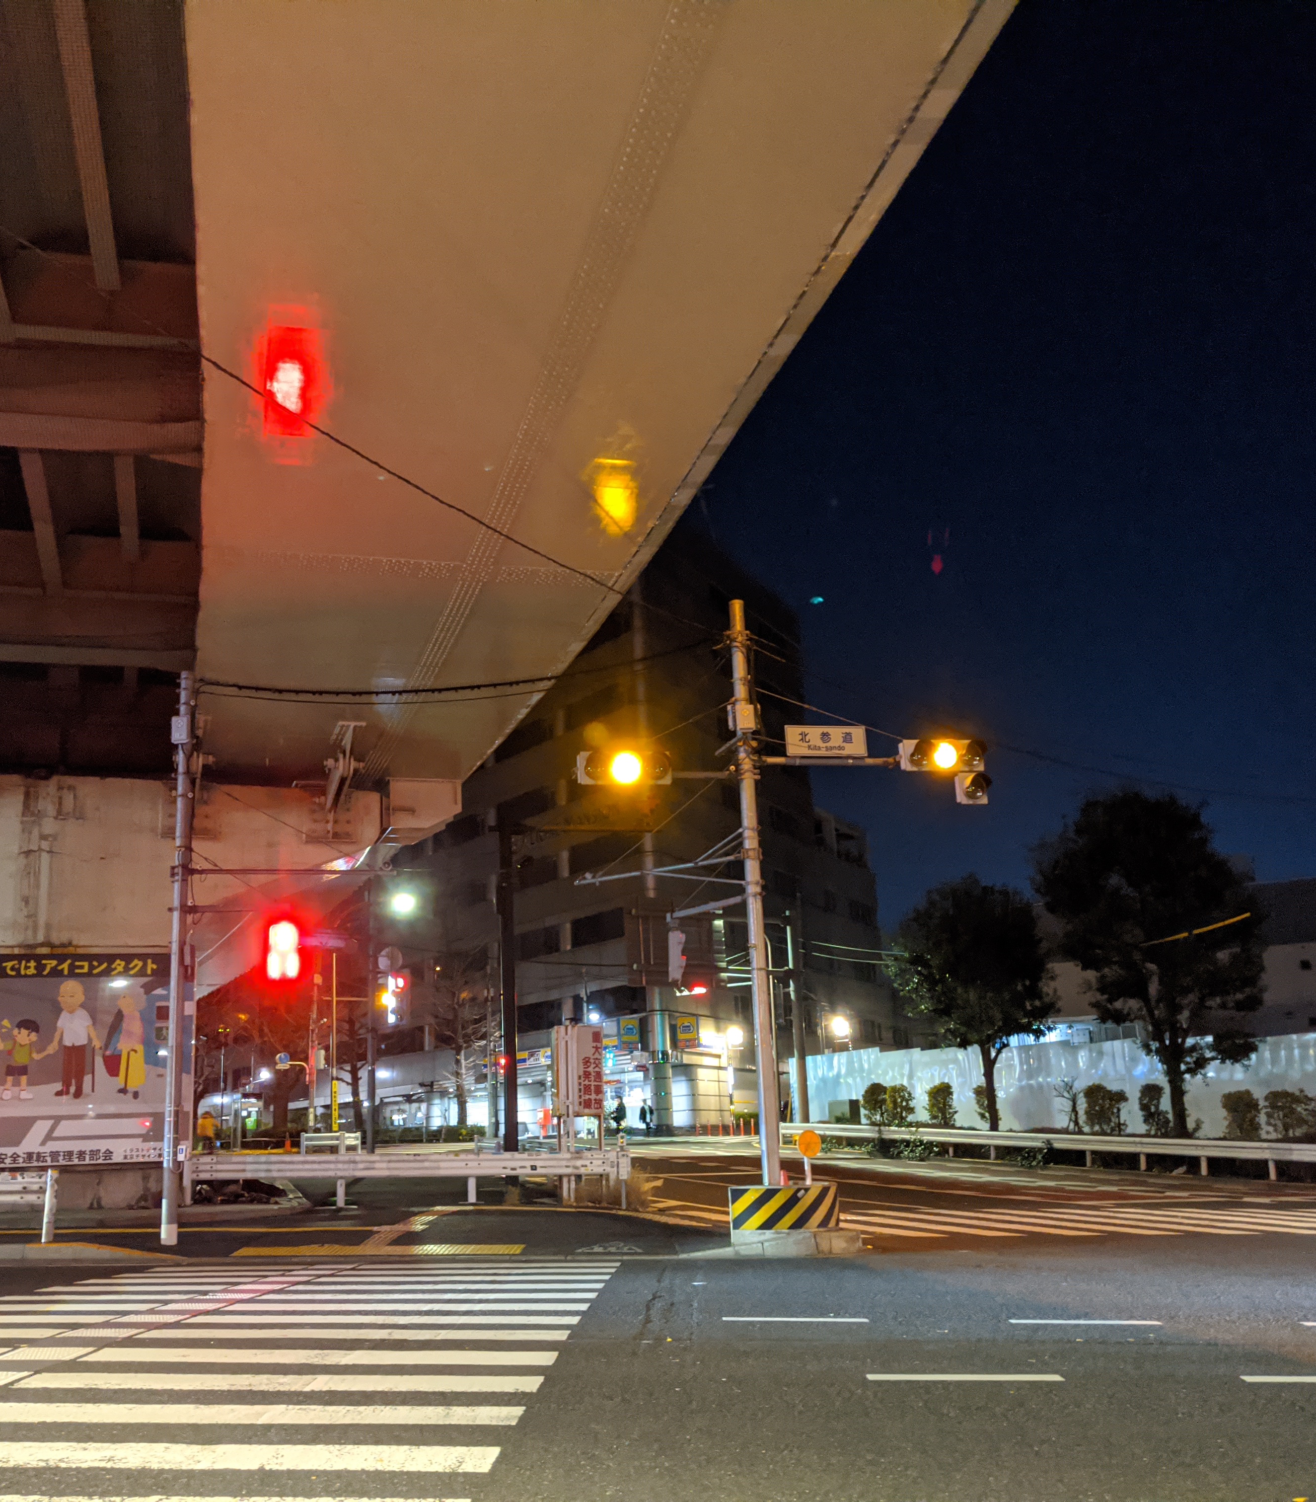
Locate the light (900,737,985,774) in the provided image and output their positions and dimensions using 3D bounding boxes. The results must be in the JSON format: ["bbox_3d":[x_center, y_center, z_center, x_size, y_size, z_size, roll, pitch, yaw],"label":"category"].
[{"bbox_3d":[3.783,0.062,20.639,1.180,0.430,0.360,0,-14,-12],"label":"light"}]

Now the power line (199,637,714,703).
[{"bbox_3d":[-2.521,-1.085,20.089,6.684,0.678,0.120,-1,-14,-5],"label":"power line"}]

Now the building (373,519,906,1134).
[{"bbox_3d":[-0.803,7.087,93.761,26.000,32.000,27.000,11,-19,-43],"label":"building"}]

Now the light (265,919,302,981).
[{"bbox_3d":[-4.563,2.410,19.023,0.420,0.740,0.300,-3,-14,0],"label":"light"}]

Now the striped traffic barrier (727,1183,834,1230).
[{"bbox_3d":[1.491,5.457,18.724,1.270,0.560,0.600,-2,-14,-3],"label":"striped traffic barrier"}]

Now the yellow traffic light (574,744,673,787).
[{"bbox_3d":[-0.439,0.190,19.934,1.200,0.430,0.360,0,-14,-12],"label":"yellow traffic light"}]

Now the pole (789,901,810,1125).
[{"bbox_3d":[4.608,8.431,49.365,0.330,7.766,0.330,-3,-14,0],"label":"pole"}]

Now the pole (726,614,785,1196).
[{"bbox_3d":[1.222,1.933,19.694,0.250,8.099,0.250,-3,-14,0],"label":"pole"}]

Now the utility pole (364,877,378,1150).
[{"bbox_3d":[-7.817,7.236,42.588,0.250,7.510,0.250,-3,-14,0],"label":"utility pole"}]

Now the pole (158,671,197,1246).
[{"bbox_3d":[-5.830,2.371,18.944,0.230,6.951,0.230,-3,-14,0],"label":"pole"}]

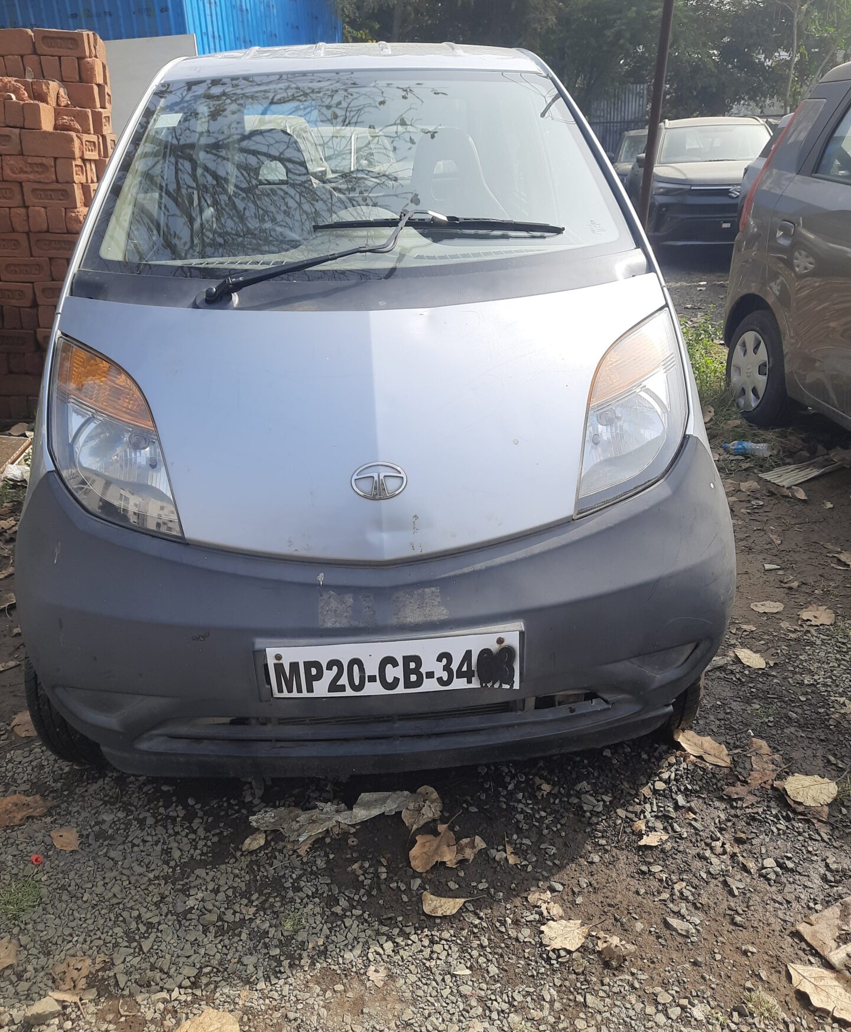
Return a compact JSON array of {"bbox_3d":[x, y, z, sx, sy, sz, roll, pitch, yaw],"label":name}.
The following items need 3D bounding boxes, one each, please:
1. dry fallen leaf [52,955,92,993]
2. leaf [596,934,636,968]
[{"bbox_3d":[-0.614,0.794,1.419,0.072,0.020,0.065,-1,25,-2],"label":"dry fallen leaf"},{"bbox_3d":[0.330,0.766,1.450,0.065,0.030,0.056,19,31,36],"label":"leaf"}]

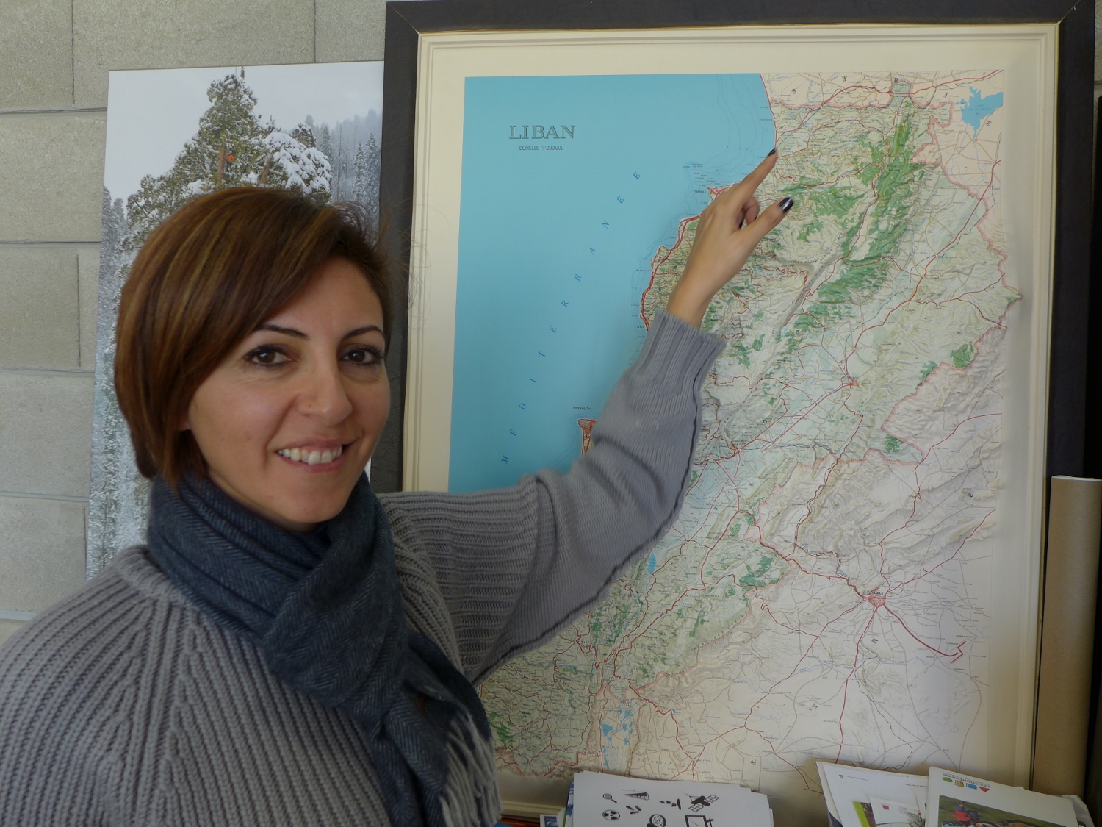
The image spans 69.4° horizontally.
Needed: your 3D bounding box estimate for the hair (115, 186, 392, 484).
[{"bbox_3d":[-0.223,-0.058,0.612,0.190,0.226,0.212,-1,3,-33],"label":"hair"}]

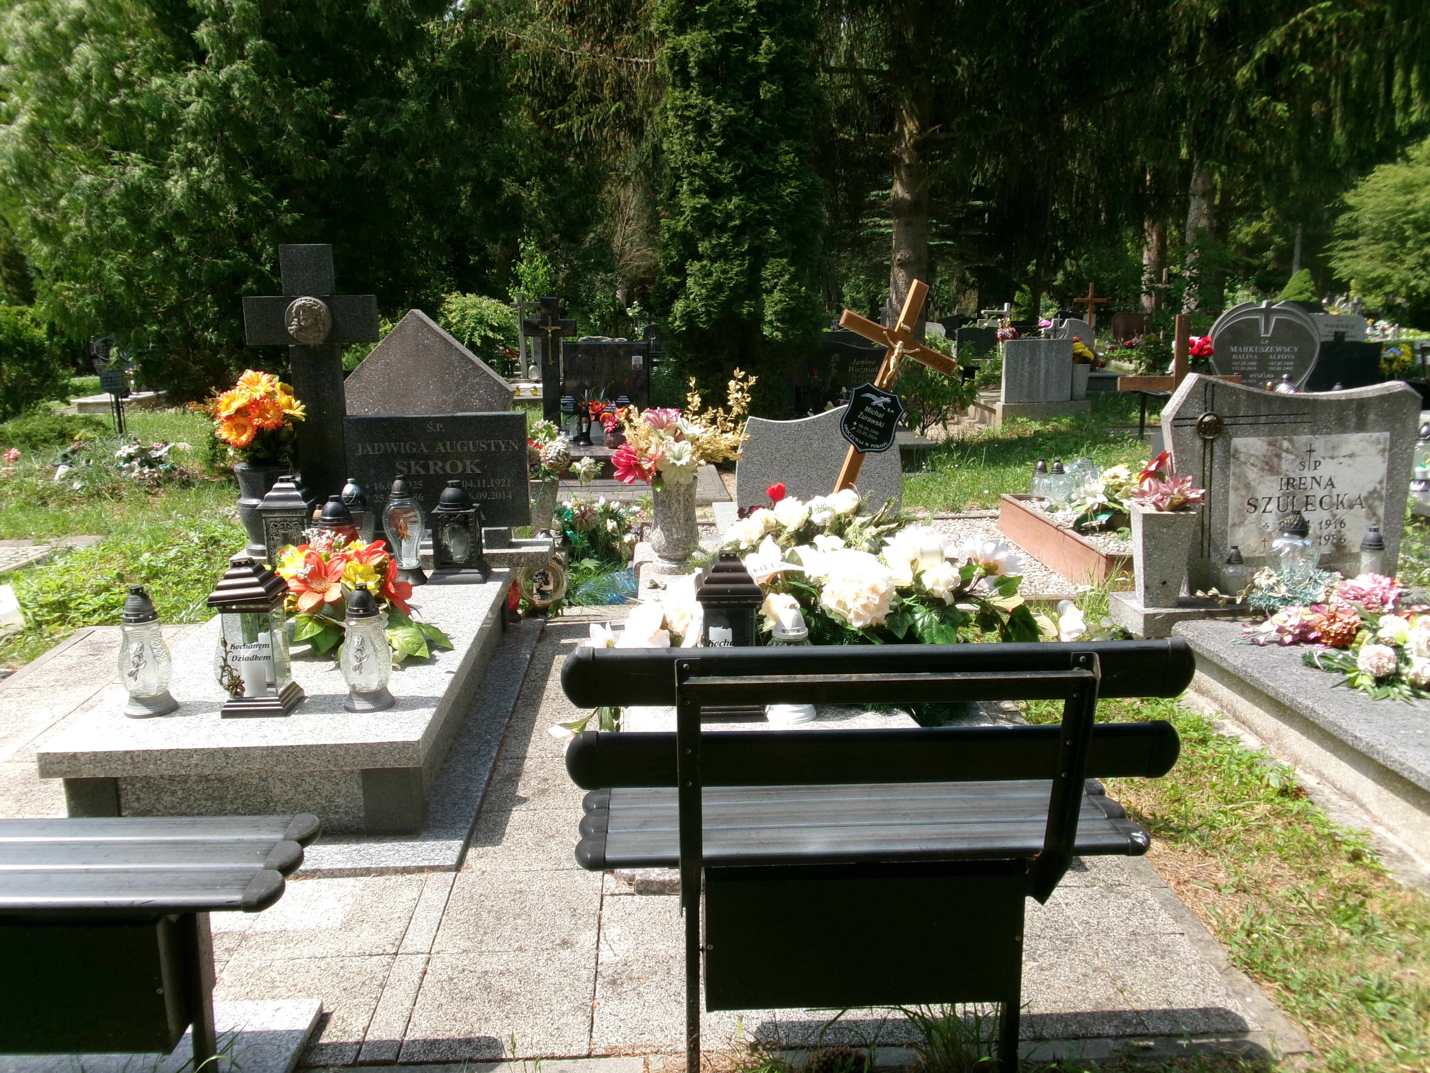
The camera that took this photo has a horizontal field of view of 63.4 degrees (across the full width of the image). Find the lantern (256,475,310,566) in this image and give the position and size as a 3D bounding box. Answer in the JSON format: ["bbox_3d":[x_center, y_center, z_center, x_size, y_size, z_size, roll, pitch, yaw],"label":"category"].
[{"bbox_3d":[-1.680,-0.040,4.571,0.203,0.409,0.196,-1,12,-3],"label":"lantern"}]

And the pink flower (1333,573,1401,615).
[{"bbox_3d":[2.330,0.206,4.132,0.216,0.135,0.169,-1,12,-3],"label":"pink flower"}]

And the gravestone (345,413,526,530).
[{"bbox_3d":[-1.179,-0.281,4.966,0.758,0.486,0.065,-1,11,-3],"label":"gravestone"}]

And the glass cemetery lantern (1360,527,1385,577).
[{"bbox_3d":[2.441,0.086,4.295,0.093,0.242,0.093,-1,12,-3],"label":"glass cemetery lantern"}]

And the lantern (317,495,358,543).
[{"bbox_3d":[-1.424,0.031,4.363,0.180,0.375,0.180,-1,12,-3],"label":"lantern"}]

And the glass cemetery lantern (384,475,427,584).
[{"bbox_3d":[-1.224,-0.028,4.584,0.157,0.400,0.130,-1,12,-3],"label":"glass cemetery lantern"}]

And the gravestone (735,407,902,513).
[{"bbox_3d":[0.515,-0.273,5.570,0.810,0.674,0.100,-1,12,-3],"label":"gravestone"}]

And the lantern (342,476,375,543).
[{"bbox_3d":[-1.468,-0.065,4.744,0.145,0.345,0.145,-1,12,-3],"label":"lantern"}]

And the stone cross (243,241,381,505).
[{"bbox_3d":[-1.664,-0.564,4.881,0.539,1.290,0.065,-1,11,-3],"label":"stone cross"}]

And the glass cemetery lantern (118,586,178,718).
[{"bbox_3d":[-1.541,0.306,3.120,0.134,0.350,0.130,-1,12,-3],"label":"glass cemetery lantern"}]

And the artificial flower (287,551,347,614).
[{"bbox_3d":[-1.293,0.145,3.754,0.200,0.200,0.100,-3,-8,-11],"label":"artificial flower"}]

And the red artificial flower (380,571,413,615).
[{"bbox_3d":[-1.057,0.190,3.846,0.080,0.145,0.125,-2,8,39],"label":"red artificial flower"}]

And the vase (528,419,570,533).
[{"bbox_3d":[-0.853,-0.304,5.887,0.220,0.570,0.200,-1,11,-3],"label":"vase"}]

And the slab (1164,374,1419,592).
[{"bbox_3d":[2.341,-0.216,4.718,1.025,0.897,0.076,-2,9,-2],"label":"slab"}]

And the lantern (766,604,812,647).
[{"bbox_3d":[0.191,0.307,2.858,0.127,0.293,0.127,-1,12,-3],"label":"lantern"}]

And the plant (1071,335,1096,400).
[{"bbox_3d":[4.007,-1.828,12.612,0.250,0.682,0.236,-1,12,-3],"label":"plant"}]

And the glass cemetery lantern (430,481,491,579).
[{"bbox_3d":[-1.002,-0.026,4.522,0.227,0.385,0.203,-1,12,-3],"label":"glass cemetery lantern"}]

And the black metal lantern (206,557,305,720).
[{"bbox_3d":[-1.218,0.258,3.084,0.173,0.415,0.169,-1,12,-3],"label":"black metal lantern"}]

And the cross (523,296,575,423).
[{"bbox_3d":[-1.391,-1.453,9.685,0.460,1.065,0.130,-1,12,-3],"label":"cross"}]

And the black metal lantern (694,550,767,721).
[{"bbox_3d":[0.038,0.243,2.861,0.176,0.421,0.176,-1,12,-3],"label":"black metal lantern"}]

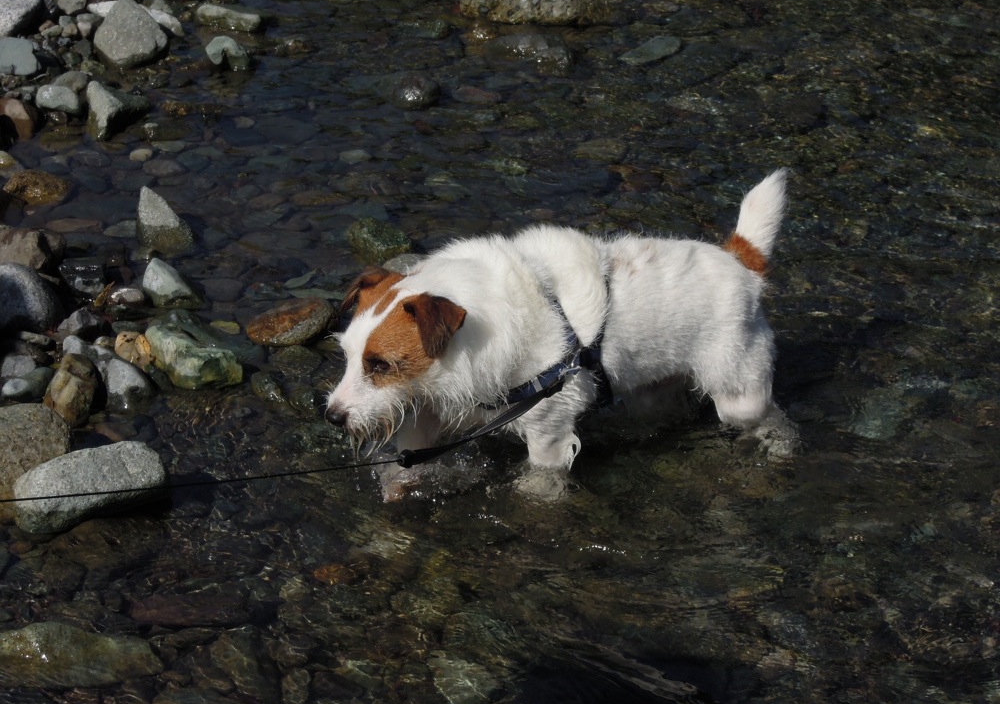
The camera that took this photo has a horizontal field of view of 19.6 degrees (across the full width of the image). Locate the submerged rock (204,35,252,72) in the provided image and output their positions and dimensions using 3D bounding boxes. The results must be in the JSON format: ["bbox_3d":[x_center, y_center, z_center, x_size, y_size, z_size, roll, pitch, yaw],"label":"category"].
[{"bbox_3d":[-0.419,-0.459,4.446,0.070,0.052,0.055,0,26,0],"label":"submerged rock"}]

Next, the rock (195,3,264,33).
[{"bbox_3d":[-0.410,-0.505,4.378,0.106,0.039,0.056,0,29,0],"label":"rock"}]

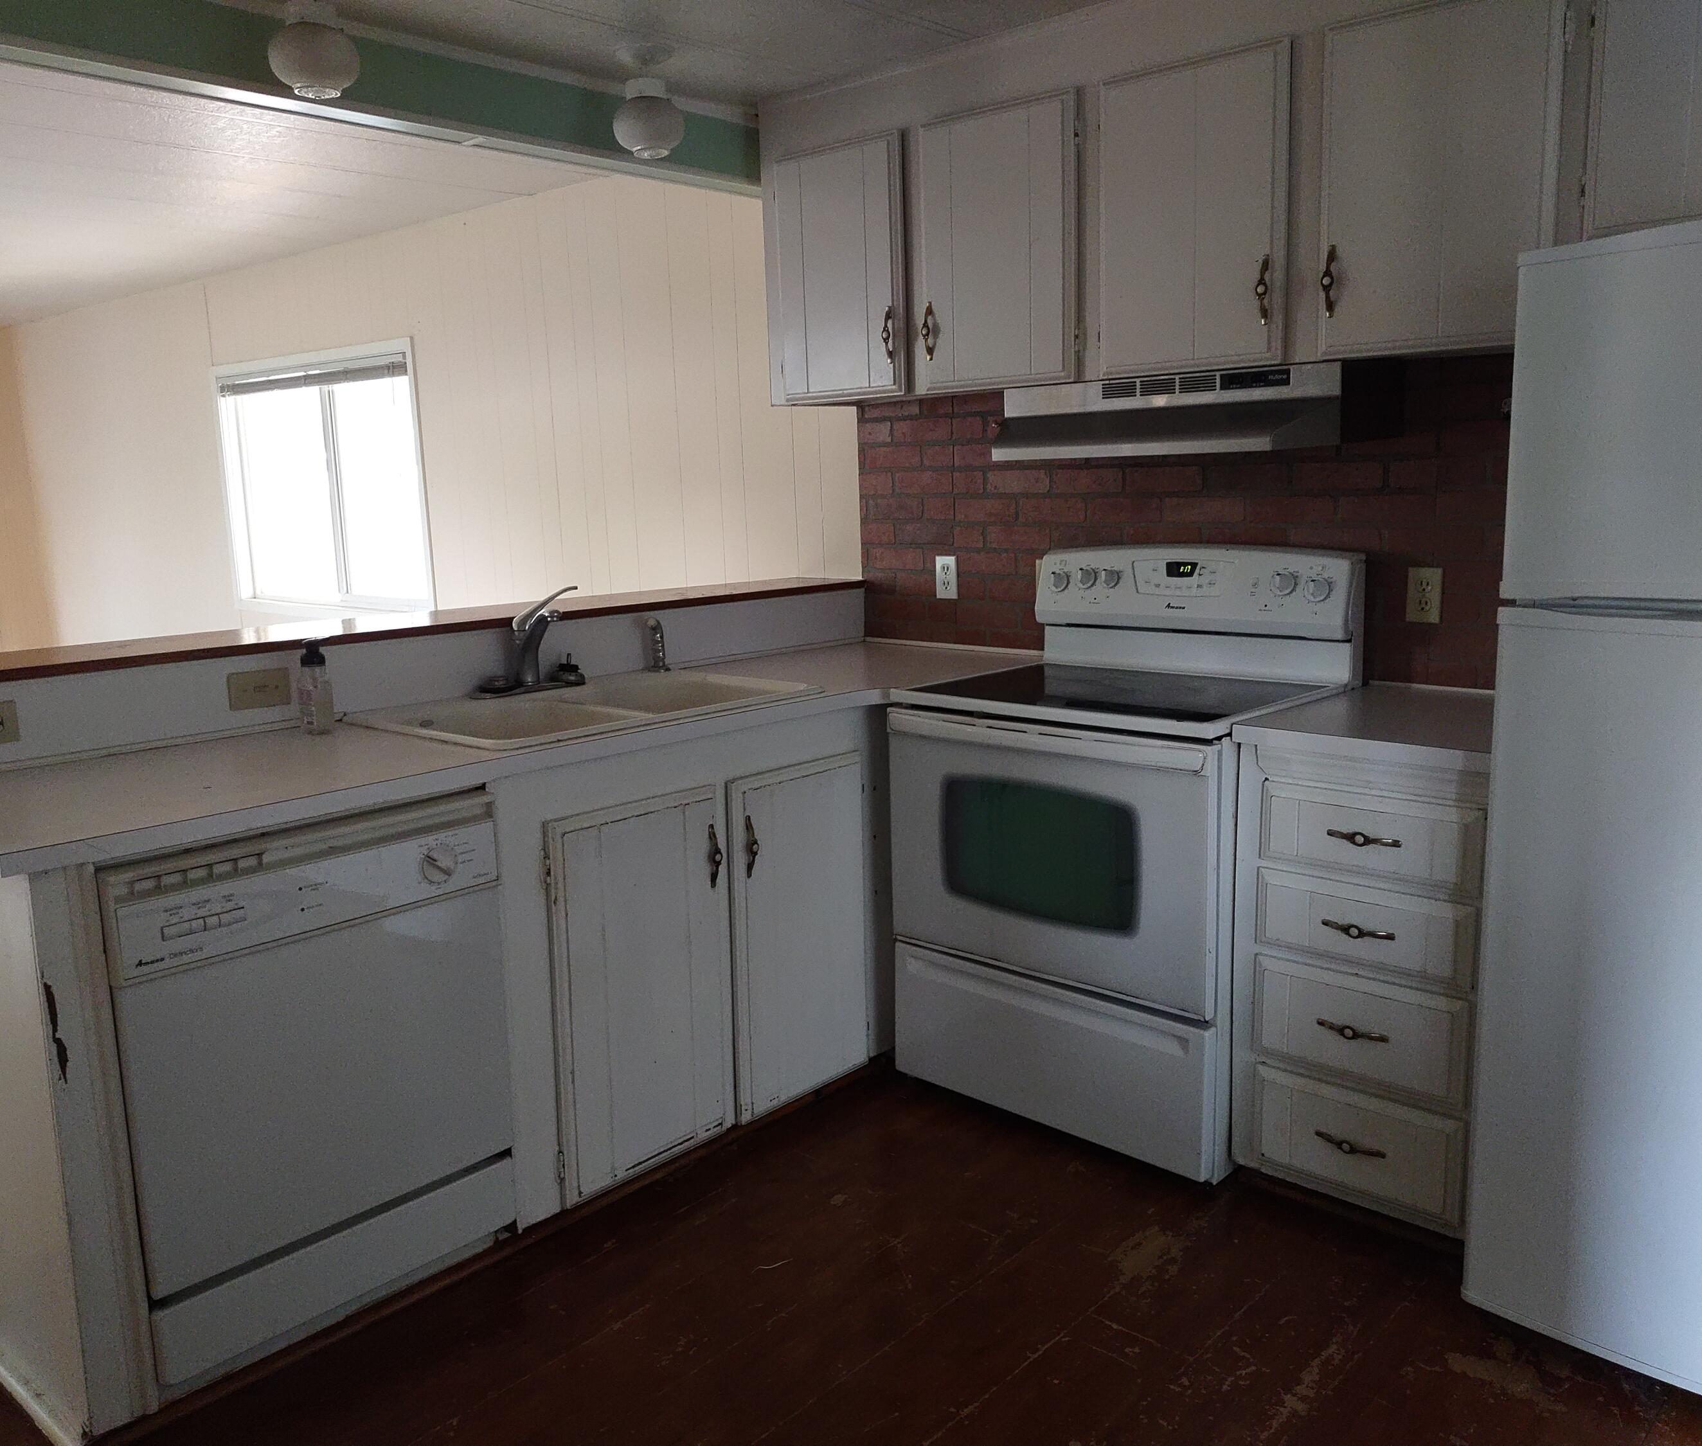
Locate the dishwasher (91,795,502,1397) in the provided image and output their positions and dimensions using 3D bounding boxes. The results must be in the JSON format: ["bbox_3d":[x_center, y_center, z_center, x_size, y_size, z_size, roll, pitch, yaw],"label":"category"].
[{"bbox_3d":[-1.008,0.521,2.364,0.575,0.820,0.610,8,14,42],"label":"dishwasher"}]

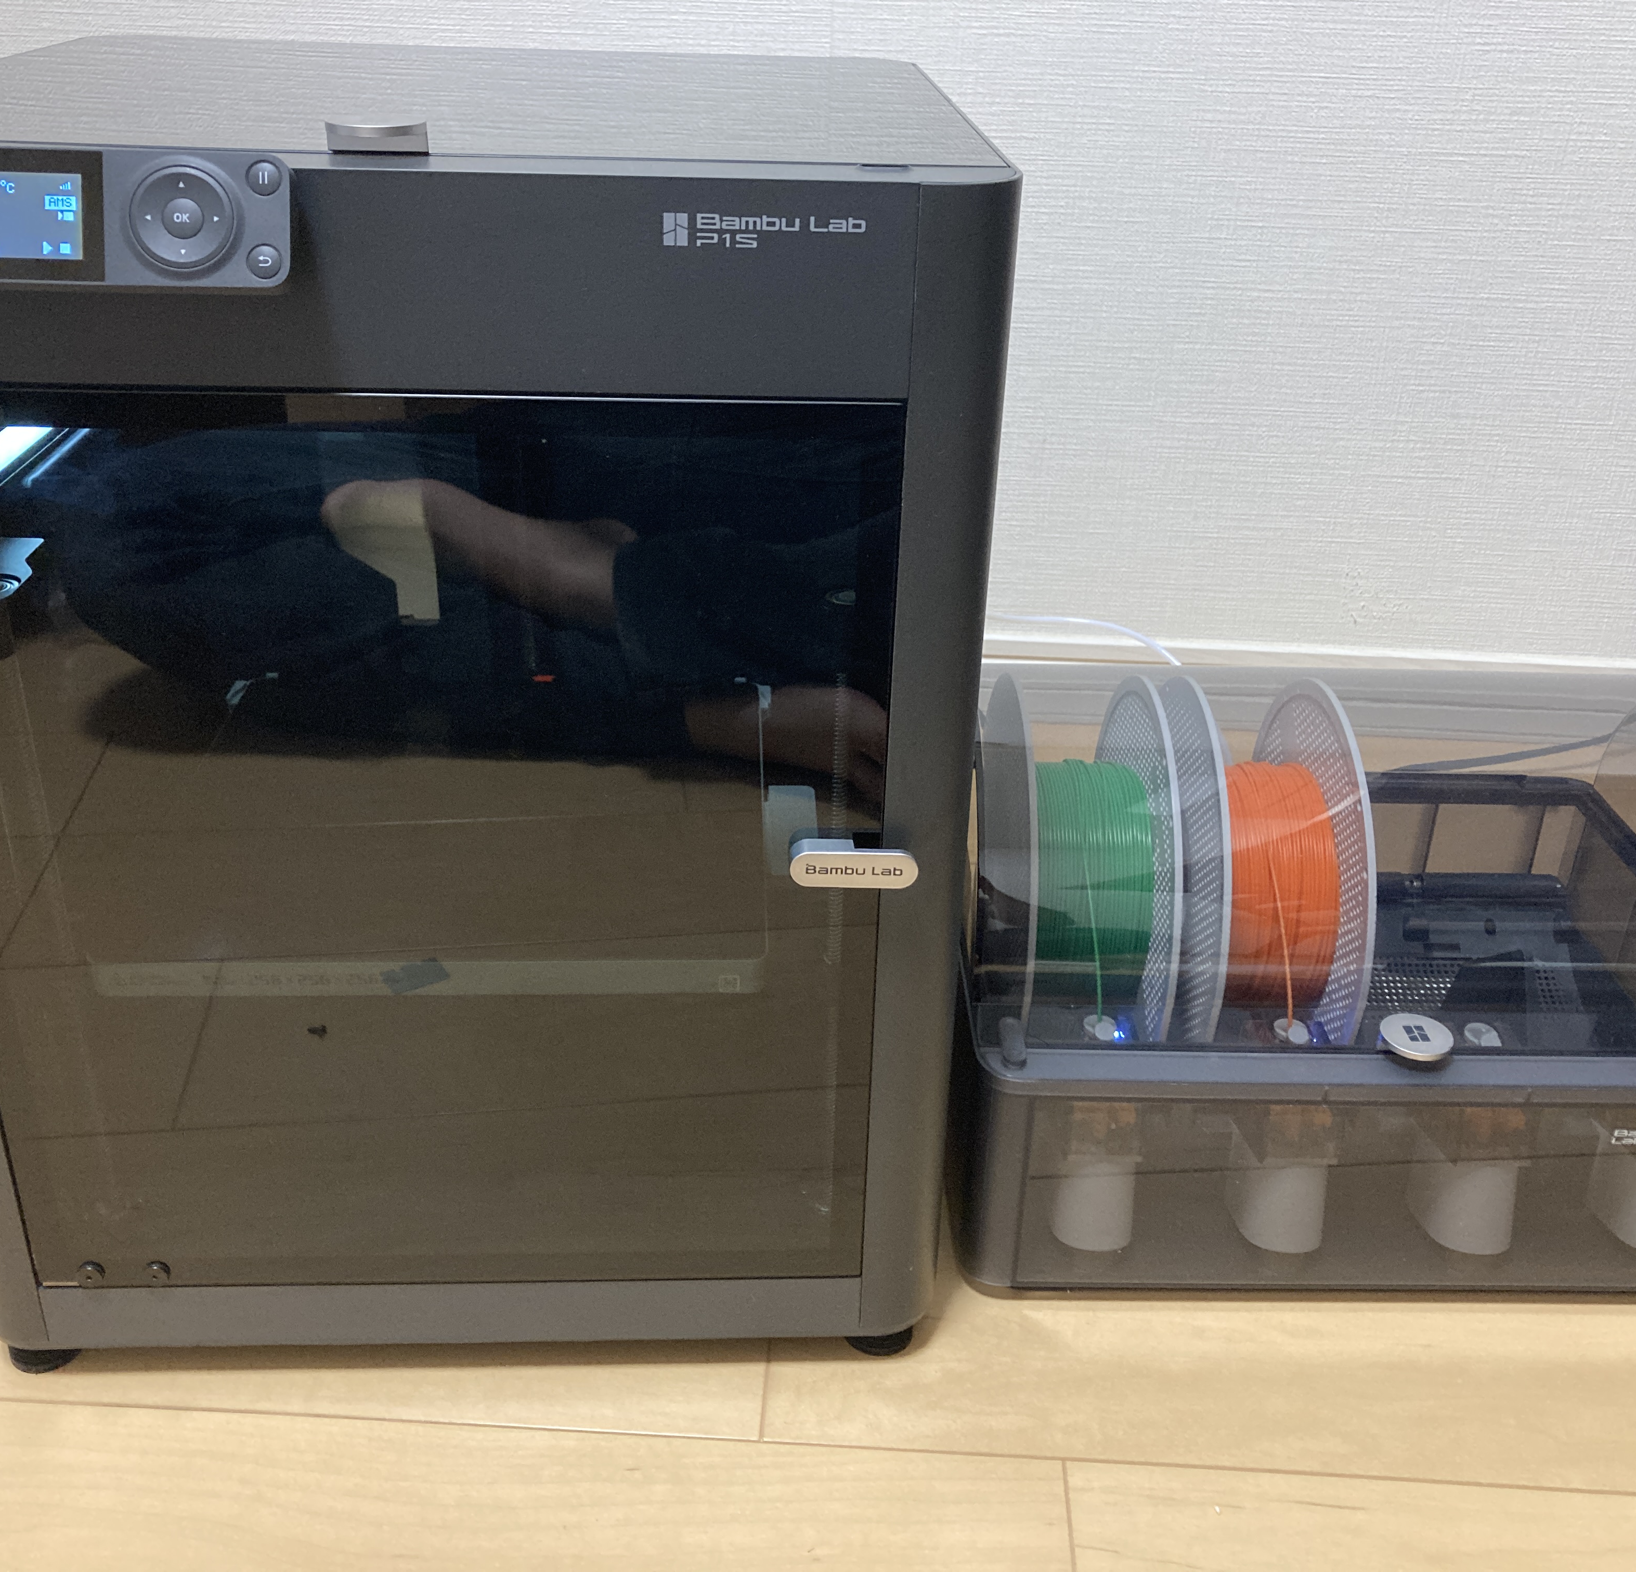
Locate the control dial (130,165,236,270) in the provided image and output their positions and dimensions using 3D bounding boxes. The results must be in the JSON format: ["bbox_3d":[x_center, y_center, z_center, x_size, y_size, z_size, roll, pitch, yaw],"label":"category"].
[{"bbox_3d":[-0.178,-0.160,0.476,0.029,0.029,0.006,0,4,-3],"label":"control dial"}]

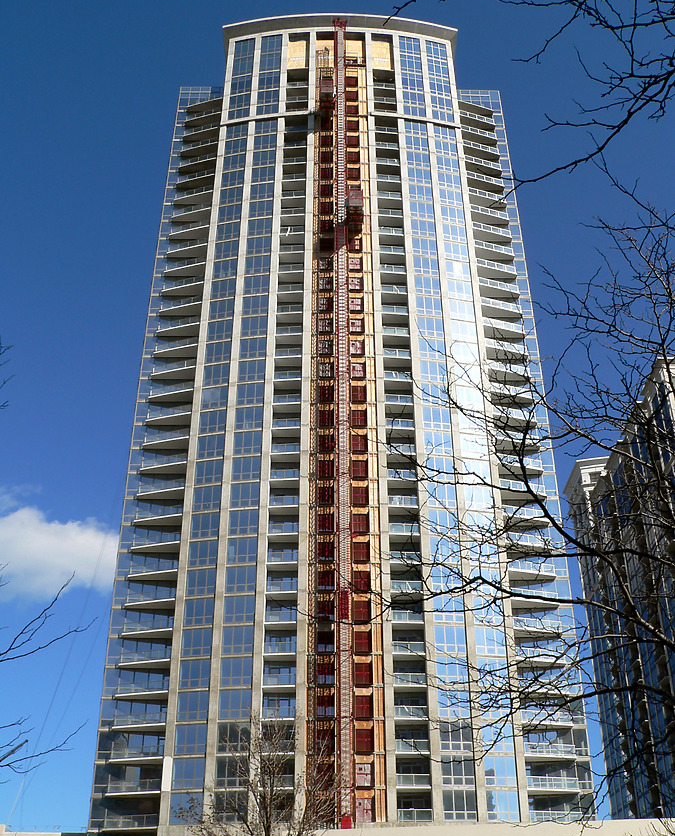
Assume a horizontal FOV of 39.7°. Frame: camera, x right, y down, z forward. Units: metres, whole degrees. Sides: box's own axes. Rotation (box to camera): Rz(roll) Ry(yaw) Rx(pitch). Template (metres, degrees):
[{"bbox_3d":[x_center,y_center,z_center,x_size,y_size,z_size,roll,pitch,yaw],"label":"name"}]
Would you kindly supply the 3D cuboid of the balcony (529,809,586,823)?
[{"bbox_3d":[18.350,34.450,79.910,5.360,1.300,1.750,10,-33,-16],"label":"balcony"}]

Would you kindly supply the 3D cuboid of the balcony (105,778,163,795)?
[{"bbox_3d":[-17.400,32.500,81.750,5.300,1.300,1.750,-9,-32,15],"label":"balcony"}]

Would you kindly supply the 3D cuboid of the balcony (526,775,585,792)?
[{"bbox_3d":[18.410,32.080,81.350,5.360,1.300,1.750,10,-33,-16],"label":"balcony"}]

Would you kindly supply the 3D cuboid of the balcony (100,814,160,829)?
[{"bbox_3d":[-17.573,34.298,79.828,5.250,1.270,2.250,-6,-32,10],"label":"balcony"}]

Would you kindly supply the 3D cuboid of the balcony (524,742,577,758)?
[{"bbox_3d":[18.929,29.783,83.290,5.200,1.270,2.250,6,-32,-10],"label":"balcony"}]

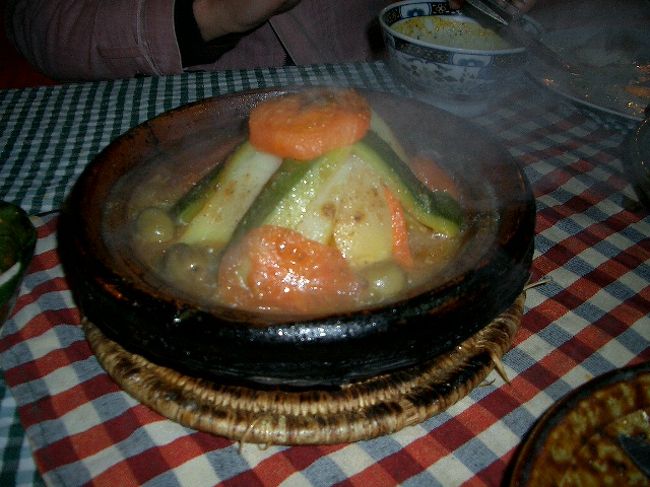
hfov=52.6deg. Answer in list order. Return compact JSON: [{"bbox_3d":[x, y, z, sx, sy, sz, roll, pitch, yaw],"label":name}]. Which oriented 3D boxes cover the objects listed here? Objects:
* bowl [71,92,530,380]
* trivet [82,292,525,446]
[{"bbox_3d":[-0.015,-0.018,0.412,0.283,0.058,0.283,-1,38,1],"label":"bowl"},{"bbox_3d":[-0.013,0.010,0.428,0.279,0.017,0.279,-2,38,0],"label":"trivet"}]

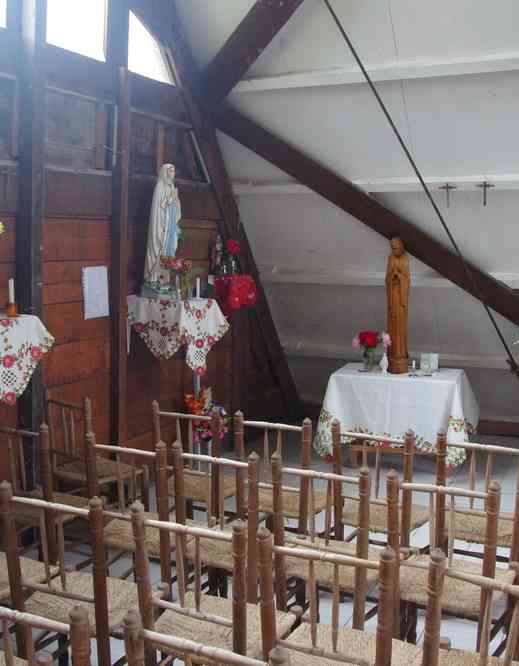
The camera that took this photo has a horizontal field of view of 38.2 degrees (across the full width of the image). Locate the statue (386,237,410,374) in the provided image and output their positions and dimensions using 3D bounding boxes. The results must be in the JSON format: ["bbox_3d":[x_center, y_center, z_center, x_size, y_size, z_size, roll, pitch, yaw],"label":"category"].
[{"bbox_3d":[1.038,-0.210,5.652,0.170,1.030,0.165,3,7,24],"label":"statue"}]

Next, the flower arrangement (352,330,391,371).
[{"bbox_3d":[0.741,0.116,4.960,0.250,0.270,0.220,4,8,26],"label":"flower arrangement"}]

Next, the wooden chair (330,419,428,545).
[{"bbox_3d":[0.595,0.835,3.621,0.420,0.875,0.460,4,7,28],"label":"wooden chair"}]

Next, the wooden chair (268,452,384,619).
[{"bbox_3d":[0.288,0.843,2.813,0.445,0.853,0.430,4,8,27],"label":"wooden chair"}]

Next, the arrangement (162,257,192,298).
[{"bbox_3d":[-0.472,-0.319,4.310,0.170,0.240,0.170,4,8,26],"label":"arrangement"}]

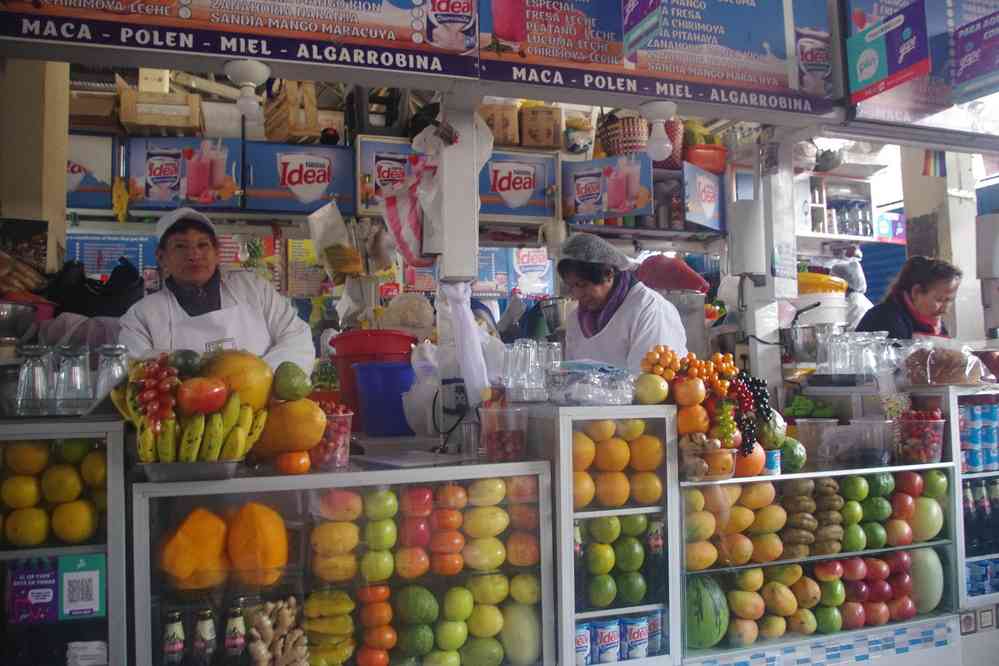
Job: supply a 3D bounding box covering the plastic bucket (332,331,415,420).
[{"bbox_3d":[-0.381,0.149,2.263,0.270,0.300,0.270,0,-3,-17],"label":"plastic bucket"}]

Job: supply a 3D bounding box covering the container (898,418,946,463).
[{"bbox_3d":[1.353,0.348,2.400,0.152,0.135,0.152,0,-1,-19],"label":"container"}]

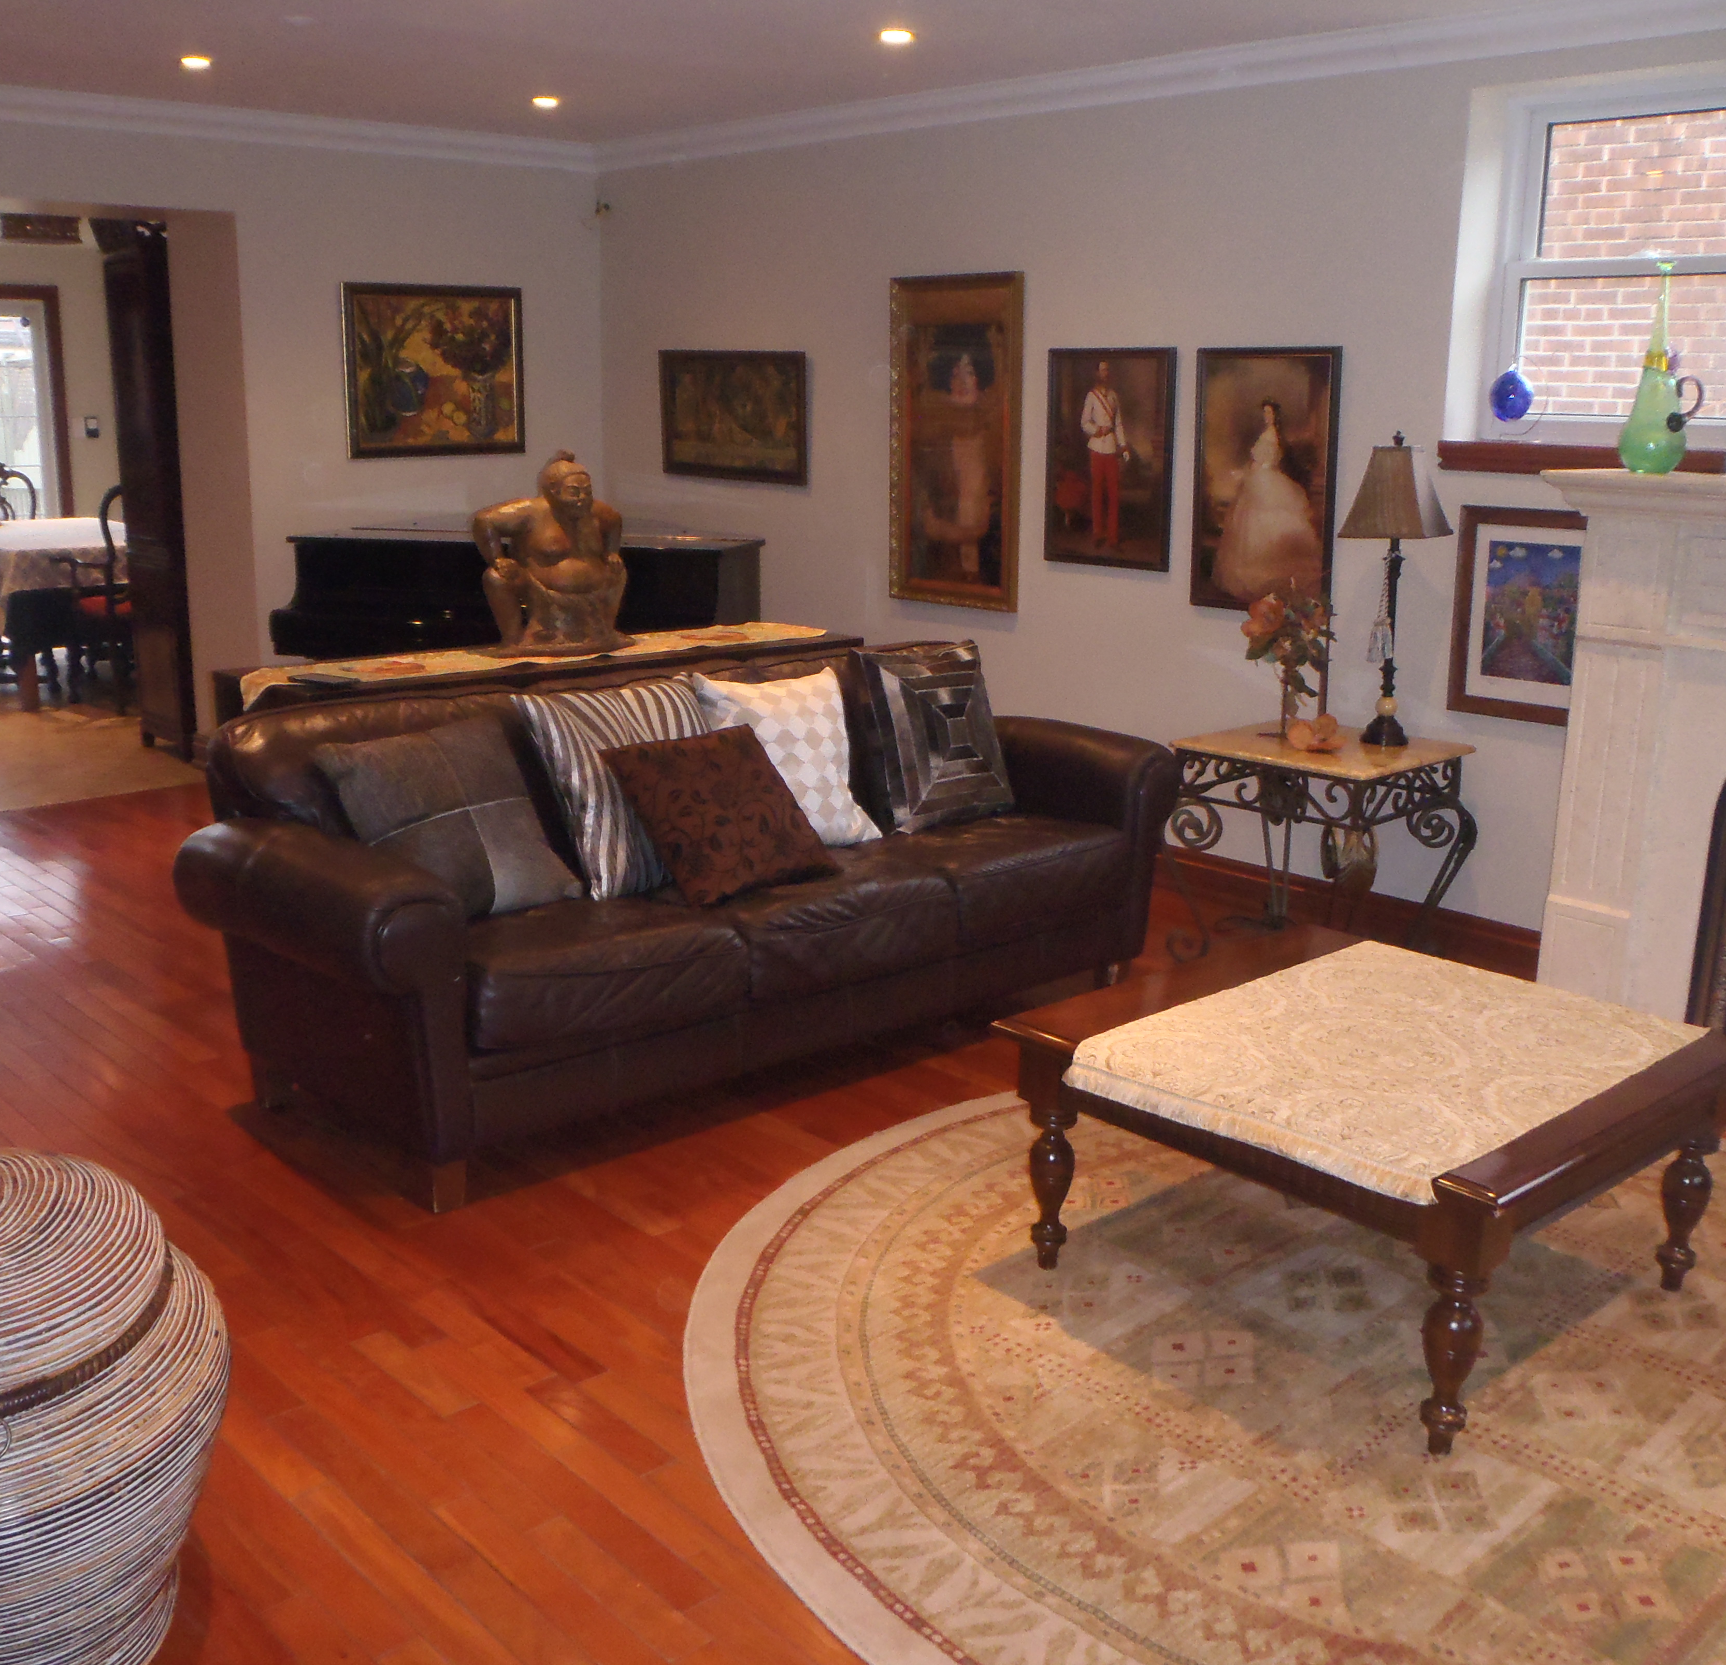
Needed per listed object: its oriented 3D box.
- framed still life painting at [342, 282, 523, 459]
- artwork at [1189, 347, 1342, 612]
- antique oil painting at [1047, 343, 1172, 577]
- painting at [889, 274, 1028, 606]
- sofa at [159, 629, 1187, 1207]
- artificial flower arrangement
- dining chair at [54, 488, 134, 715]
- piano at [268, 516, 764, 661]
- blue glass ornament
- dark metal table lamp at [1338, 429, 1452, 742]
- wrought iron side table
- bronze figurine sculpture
[{"bbox_3d":[-1.624,-1.755,6.839,0.753,0.627,0.045,-13,20,-41],"label":"framed still life painting"},{"bbox_3d":[1.149,-1.007,5.154,0.030,0.739,0.470,-12,19,-41],"label":"artwork"},{"bbox_3d":[0.760,-1.156,5.560,0.030,0.659,0.482,-12,19,-41],"label":"antique oil painting"},{"bbox_3d":[0.314,-1.289,5.962,0.045,1.065,0.597,-13,20,-41],"label":"painting"},{"bbox_3d":[-0.333,0.079,4.397,2.340,0.830,0.940,-12,19,-41],"label":"sofa"},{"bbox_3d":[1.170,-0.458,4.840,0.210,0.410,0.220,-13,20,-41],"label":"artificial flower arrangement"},{"bbox_3d":[-3.390,-1.133,8.517,0.580,1.060,0.610,-12,19,-41],"label":"dining chair"},{"bbox_3d":[-1.009,-0.538,6.299,1.514,1.035,1.380,4,15,15],"label":"piano"},{"bbox_3d":[1.694,-1.144,4.691,0.054,0.143,0.122,-12,19,-41],"label":"blue glass ornament"},{"bbox_3d":[1.421,-0.654,4.808,0.225,0.807,0.225,10,18,35],"label":"dark metal table lamp"},{"bbox_3d":[1.218,0.068,4.831,0.530,0.605,0.590,-13,20,-41],"label":"wrought iron side table"},{"bbox_3d":[-0.859,-0.775,4.975,0.370,0.535,0.280,-12,19,-41],"label":"bronze figurine sculpture"}]

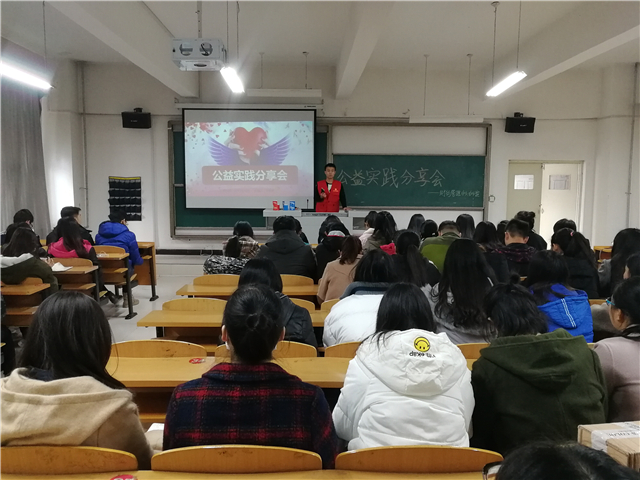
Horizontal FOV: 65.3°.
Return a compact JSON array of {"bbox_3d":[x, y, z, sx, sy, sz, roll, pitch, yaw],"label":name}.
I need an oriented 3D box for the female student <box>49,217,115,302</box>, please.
[{"bbox_3d":[-2.451,0.359,5.339,0.490,1.220,0.760,0,6,-1],"label":"female student"}]

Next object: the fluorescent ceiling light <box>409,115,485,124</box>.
[{"bbox_3d":[2.166,-2.058,8.528,1.290,0.130,0.150,0,6,-1],"label":"fluorescent ceiling light"}]

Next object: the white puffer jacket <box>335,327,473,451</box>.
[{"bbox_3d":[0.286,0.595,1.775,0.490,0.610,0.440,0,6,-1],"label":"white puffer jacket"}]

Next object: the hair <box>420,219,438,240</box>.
[{"bbox_3d":[1.195,-0.093,5.447,0.200,0.280,0.220,0,6,-1],"label":"hair"}]

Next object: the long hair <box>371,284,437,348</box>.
[{"bbox_3d":[0.298,0.269,1.753,0.210,0.260,0.230,0,6,-1],"label":"long hair"}]

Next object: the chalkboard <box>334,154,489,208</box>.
[{"bbox_3d":[1.738,-1.142,9.749,3.000,1.050,0.050,0,6,-1],"label":"chalkboard"}]

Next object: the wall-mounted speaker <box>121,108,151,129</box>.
[{"bbox_3d":[-3.394,-2.214,9.208,0.520,0.300,0.290,0,13,-5],"label":"wall-mounted speaker"}]

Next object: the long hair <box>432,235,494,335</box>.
[{"bbox_3d":[0.724,0.228,2.501,0.280,0.460,0.250,0,6,-1],"label":"long hair"}]

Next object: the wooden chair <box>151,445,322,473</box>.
[{"bbox_3d":[-0.245,0.971,1.692,0.480,0.827,0.500,0,6,-1],"label":"wooden chair"}]

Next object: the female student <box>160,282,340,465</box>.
[{"bbox_3d":[-0.223,0.736,1.811,0.510,1.240,0.680,0,6,-1],"label":"female student"}]

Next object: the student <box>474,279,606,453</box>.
[{"bbox_3d":[0.771,0.742,1.914,0.480,1.220,0.620,0,6,-1],"label":"student"}]

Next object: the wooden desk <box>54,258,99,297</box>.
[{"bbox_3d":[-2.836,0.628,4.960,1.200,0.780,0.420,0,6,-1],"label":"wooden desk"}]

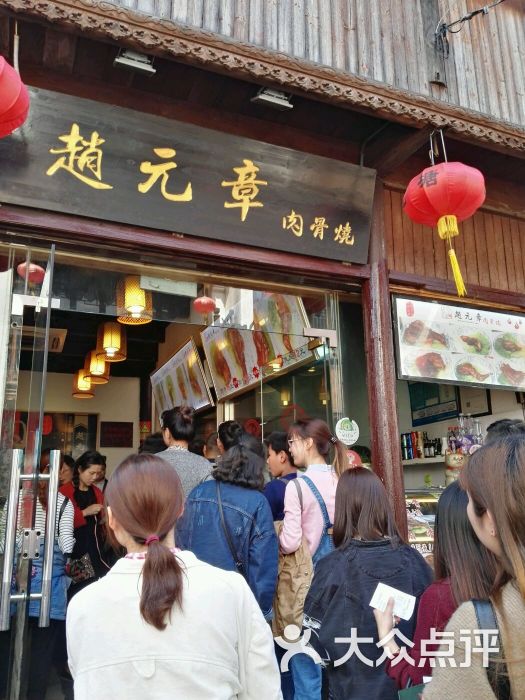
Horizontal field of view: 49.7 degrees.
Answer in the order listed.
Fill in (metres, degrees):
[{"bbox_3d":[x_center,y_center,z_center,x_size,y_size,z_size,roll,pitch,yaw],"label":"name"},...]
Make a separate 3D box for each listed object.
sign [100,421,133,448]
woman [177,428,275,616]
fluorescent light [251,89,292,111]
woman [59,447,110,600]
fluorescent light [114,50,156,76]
[{"bbox_3d":[-1.825,1.066,7.095,0.400,0.325,0.030,5,-15,-22],"label":"sign"},{"bbox_3d":[-0.168,1.177,2.746,0.520,1.610,0.340,1,-14,-8],"label":"woman"},{"bbox_3d":[0.062,-1.472,3.320,0.210,0.090,0.130,5,10,-22],"label":"fluorescent light"},{"bbox_3d":[-1.278,1.513,3.923,0.330,1.570,0.450,-13,-19,40],"label":"woman"},{"bbox_3d":[-0.676,-1.527,3.013,0.210,0.090,0.130,5,10,-22],"label":"fluorescent light"}]

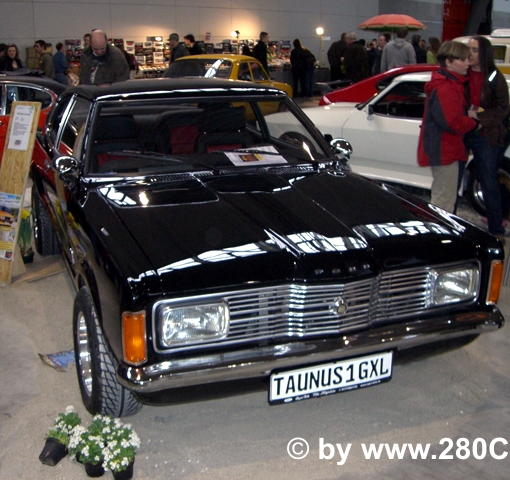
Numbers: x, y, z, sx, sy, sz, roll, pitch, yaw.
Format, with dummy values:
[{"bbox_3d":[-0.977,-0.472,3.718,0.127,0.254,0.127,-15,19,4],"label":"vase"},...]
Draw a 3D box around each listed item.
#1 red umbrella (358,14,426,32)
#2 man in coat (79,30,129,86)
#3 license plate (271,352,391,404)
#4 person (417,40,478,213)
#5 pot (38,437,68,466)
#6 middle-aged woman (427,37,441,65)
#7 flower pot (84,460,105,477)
[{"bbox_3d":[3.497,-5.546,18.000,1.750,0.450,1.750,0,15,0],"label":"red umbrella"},{"bbox_3d":[-1.507,-1.250,7.175,0.540,1.710,0.360,5,16,17],"label":"man in coat"},{"bbox_3d":[0.301,0.525,2.681,0.530,0.133,0.020,-6,16,-20],"label":"license plate"},{"bbox_3d":[1.515,-0.715,5.520,0.450,1.610,0.460,4,16,14],"label":"person"},{"bbox_3d":[-0.789,0.829,2.746,0.103,0.103,0.085,7,41,24],"label":"pot"},{"bbox_3d":[3.126,-2.654,12.360,0.320,1.680,0.450,7,17,21],"label":"middle-aged woman"},{"bbox_3d":[-0.615,0.857,2.691,0.086,0.080,0.086,0,16,0],"label":"flower pot"}]

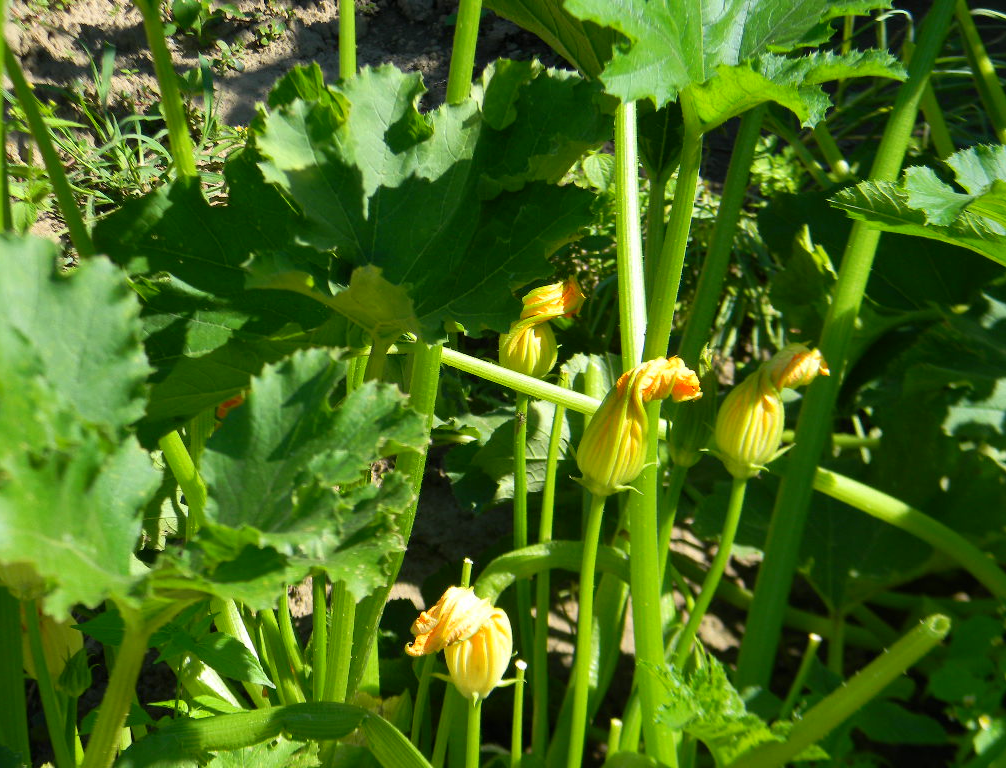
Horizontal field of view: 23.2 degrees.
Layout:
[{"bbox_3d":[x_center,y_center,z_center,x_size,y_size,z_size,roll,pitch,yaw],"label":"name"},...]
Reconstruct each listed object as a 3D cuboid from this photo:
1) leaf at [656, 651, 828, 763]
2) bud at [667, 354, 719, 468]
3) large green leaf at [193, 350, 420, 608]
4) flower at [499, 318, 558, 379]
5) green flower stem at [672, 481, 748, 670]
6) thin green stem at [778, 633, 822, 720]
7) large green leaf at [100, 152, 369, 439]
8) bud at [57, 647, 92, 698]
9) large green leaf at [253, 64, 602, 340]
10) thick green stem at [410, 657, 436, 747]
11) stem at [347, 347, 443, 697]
[{"bbox_3d":[0.144,0.199,1.500,0.106,0.060,0.075,0,23,0],"label":"leaf"},{"bbox_3d":[0.129,0.019,1.660,0.030,0.074,0.030,6,12,0],"label":"bud"},{"bbox_3d":[-0.116,0.056,1.500,0.125,0.135,0.060,15,-21,1],"label":"large green leaf"},{"bbox_3d":[0.017,-0.022,1.600,0.039,0.042,0.039,0,25,0],"label":"flower"},{"bbox_3d":[0.136,0.126,1.625,0.012,0.143,0.011,14,21,-6],"label":"green flower stem"},{"bbox_3d":[0.201,0.198,1.660,0.007,0.061,0.007,24,12,0],"label":"thin green stem"},{"bbox_3d":[-0.194,-0.062,1.740,0.200,0.150,0.170,0,23,0],"label":"large green leaf"},{"bbox_3d":[-0.279,0.188,1.600,0.021,0.034,0.021,0,18,0],"label":"bud"},{"bbox_3d":[-0.050,-0.120,1.620,0.225,0.090,0.175,0,60,0],"label":"large green leaf"},{"bbox_3d":[-0.052,0.204,1.580,0.008,0.059,0.008,12,15,0],"label":"thick green stem"},{"bbox_3d":[-0.070,0.094,1.645,0.028,0.258,0.024,10,20,-4],"label":"stem"}]

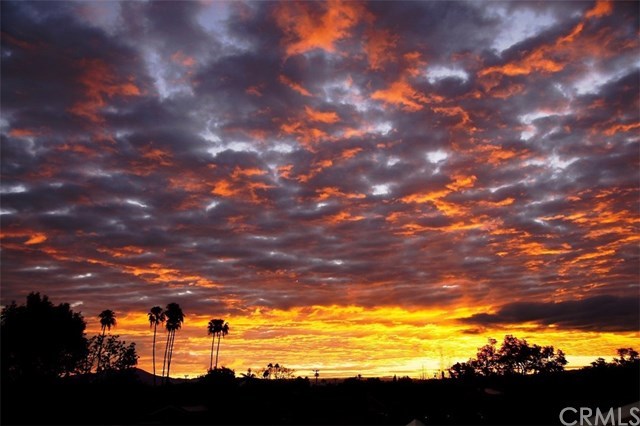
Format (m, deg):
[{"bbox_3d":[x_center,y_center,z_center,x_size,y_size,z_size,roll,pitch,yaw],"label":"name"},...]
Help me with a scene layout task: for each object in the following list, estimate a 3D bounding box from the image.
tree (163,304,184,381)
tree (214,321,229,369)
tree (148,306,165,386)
[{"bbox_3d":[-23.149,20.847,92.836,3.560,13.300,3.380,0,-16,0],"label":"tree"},{"bbox_3d":[-19.667,26.983,117.082,2.800,11.300,2.800,0,-16,0],"label":"tree"},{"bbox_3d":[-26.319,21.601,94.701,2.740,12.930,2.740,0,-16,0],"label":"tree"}]

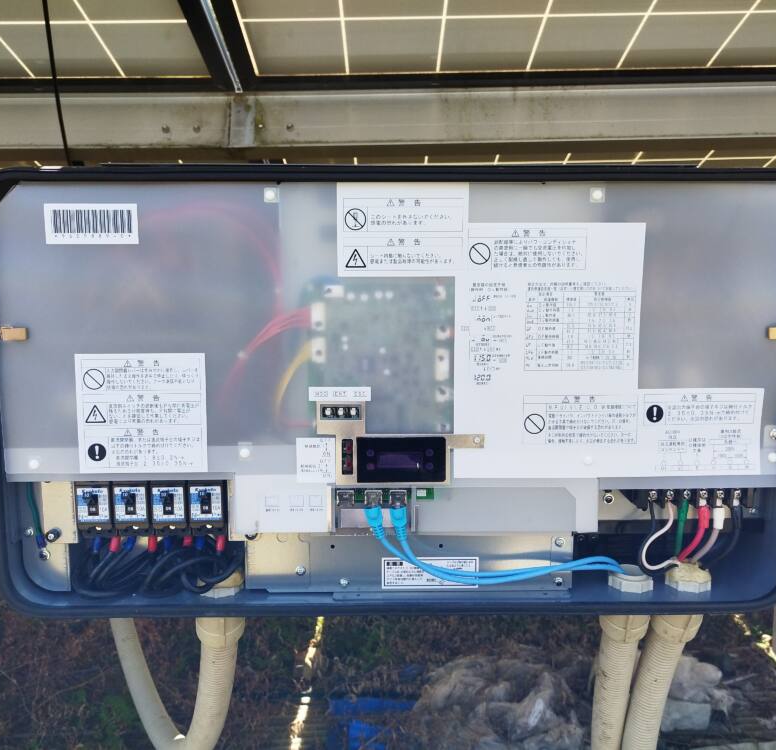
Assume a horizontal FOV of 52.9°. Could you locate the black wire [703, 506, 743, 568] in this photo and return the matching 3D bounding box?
[{"bbox_3d":[0.319,0.154,0.744,0.040,0.072,0.035,0,7,0],"label":"black wire"}]

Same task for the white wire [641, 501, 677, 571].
[{"bbox_3d":[0.258,0.152,0.739,0.035,0.072,0.035,0,7,0],"label":"white wire"}]

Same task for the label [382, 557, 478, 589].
[{"bbox_3d":[0.041,0.189,0.743,0.092,0.031,0.002,0,7,0],"label":"label"}]

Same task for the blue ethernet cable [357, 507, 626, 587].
[{"bbox_3d":[0.099,0.158,0.734,0.244,0.075,0.050,0,7,0],"label":"blue ethernet cable"}]

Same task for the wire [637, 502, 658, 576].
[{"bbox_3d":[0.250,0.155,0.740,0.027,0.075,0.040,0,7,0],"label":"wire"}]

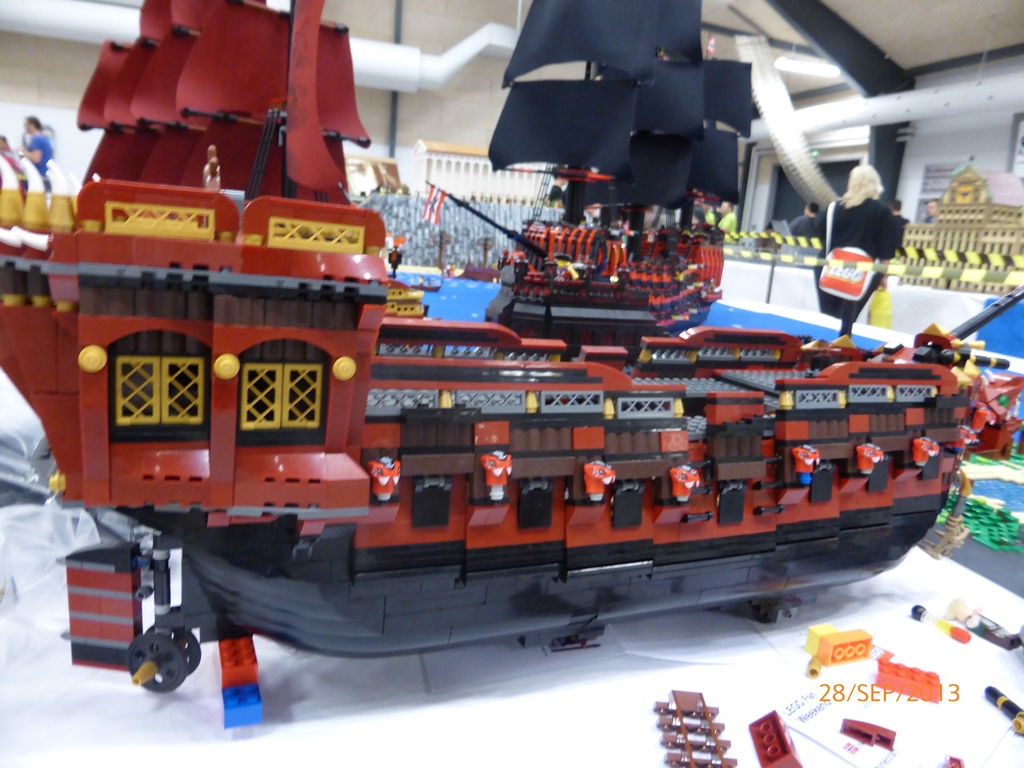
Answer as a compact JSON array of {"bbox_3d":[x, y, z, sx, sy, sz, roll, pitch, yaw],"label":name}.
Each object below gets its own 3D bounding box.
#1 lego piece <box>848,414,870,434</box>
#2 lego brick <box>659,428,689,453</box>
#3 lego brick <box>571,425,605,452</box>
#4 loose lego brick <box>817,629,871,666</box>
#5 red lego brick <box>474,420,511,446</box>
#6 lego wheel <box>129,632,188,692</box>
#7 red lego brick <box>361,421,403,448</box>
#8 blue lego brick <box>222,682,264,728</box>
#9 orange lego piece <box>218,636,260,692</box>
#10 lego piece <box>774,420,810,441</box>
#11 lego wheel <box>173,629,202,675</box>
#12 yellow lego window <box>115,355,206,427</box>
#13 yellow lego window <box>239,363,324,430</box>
[{"bbox_3d":[0.192,0.022,0.399,0.016,0.010,0.008,0,-1,-26],"label":"lego piece"},{"bbox_3d":[0.076,0.028,0.343,0.016,0.010,0.008,0,-1,-26],"label":"lego brick"},{"bbox_3d":[0.033,0.024,0.322,0.016,0.010,0.008,0,-1,-26],"label":"lego brick"},{"bbox_3d":[0.201,0.160,0.429,0.032,0.016,0.011,1,13,-21],"label":"loose lego brick"},{"bbox_3d":[-0.010,0.021,0.305,0.016,0.010,0.008,0,-1,-25],"label":"red lego brick"},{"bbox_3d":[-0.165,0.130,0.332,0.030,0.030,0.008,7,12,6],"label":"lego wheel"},{"bbox_3d":[-0.053,0.021,0.286,0.016,0.010,0.008,0,-1,-25],"label":"red lego brick"},{"bbox_3d":[-0.121,0.142,0.318,0.016,0.011,0.020,0,11,-25],"label":"blue lego brick"},{"bbox_3d":[-0.135,0.135,0.350,0.016,0.011,0.031,0,13,-25],"label":"orange lego piece"},{"bbox_3d":[0.149,0.025,0.378,0.016,0.010,0.008,0,-1,-26],"label":"lego piece"},{"bbox_3d":[-0.134,0.105,0.278,0.024,0.024,0.006,7,10,11],"label":"lego wheel"},{"bbox_3d":[-0.122,0.002,0.246,0.028,0.024,0.004,1,11,-22],"label":"yellow lego window"},{"bbox_3d":[-0.084,0.004,0.261,0.028,0.024,0.004,1,11,-22],"label":"yellow lego window"}]

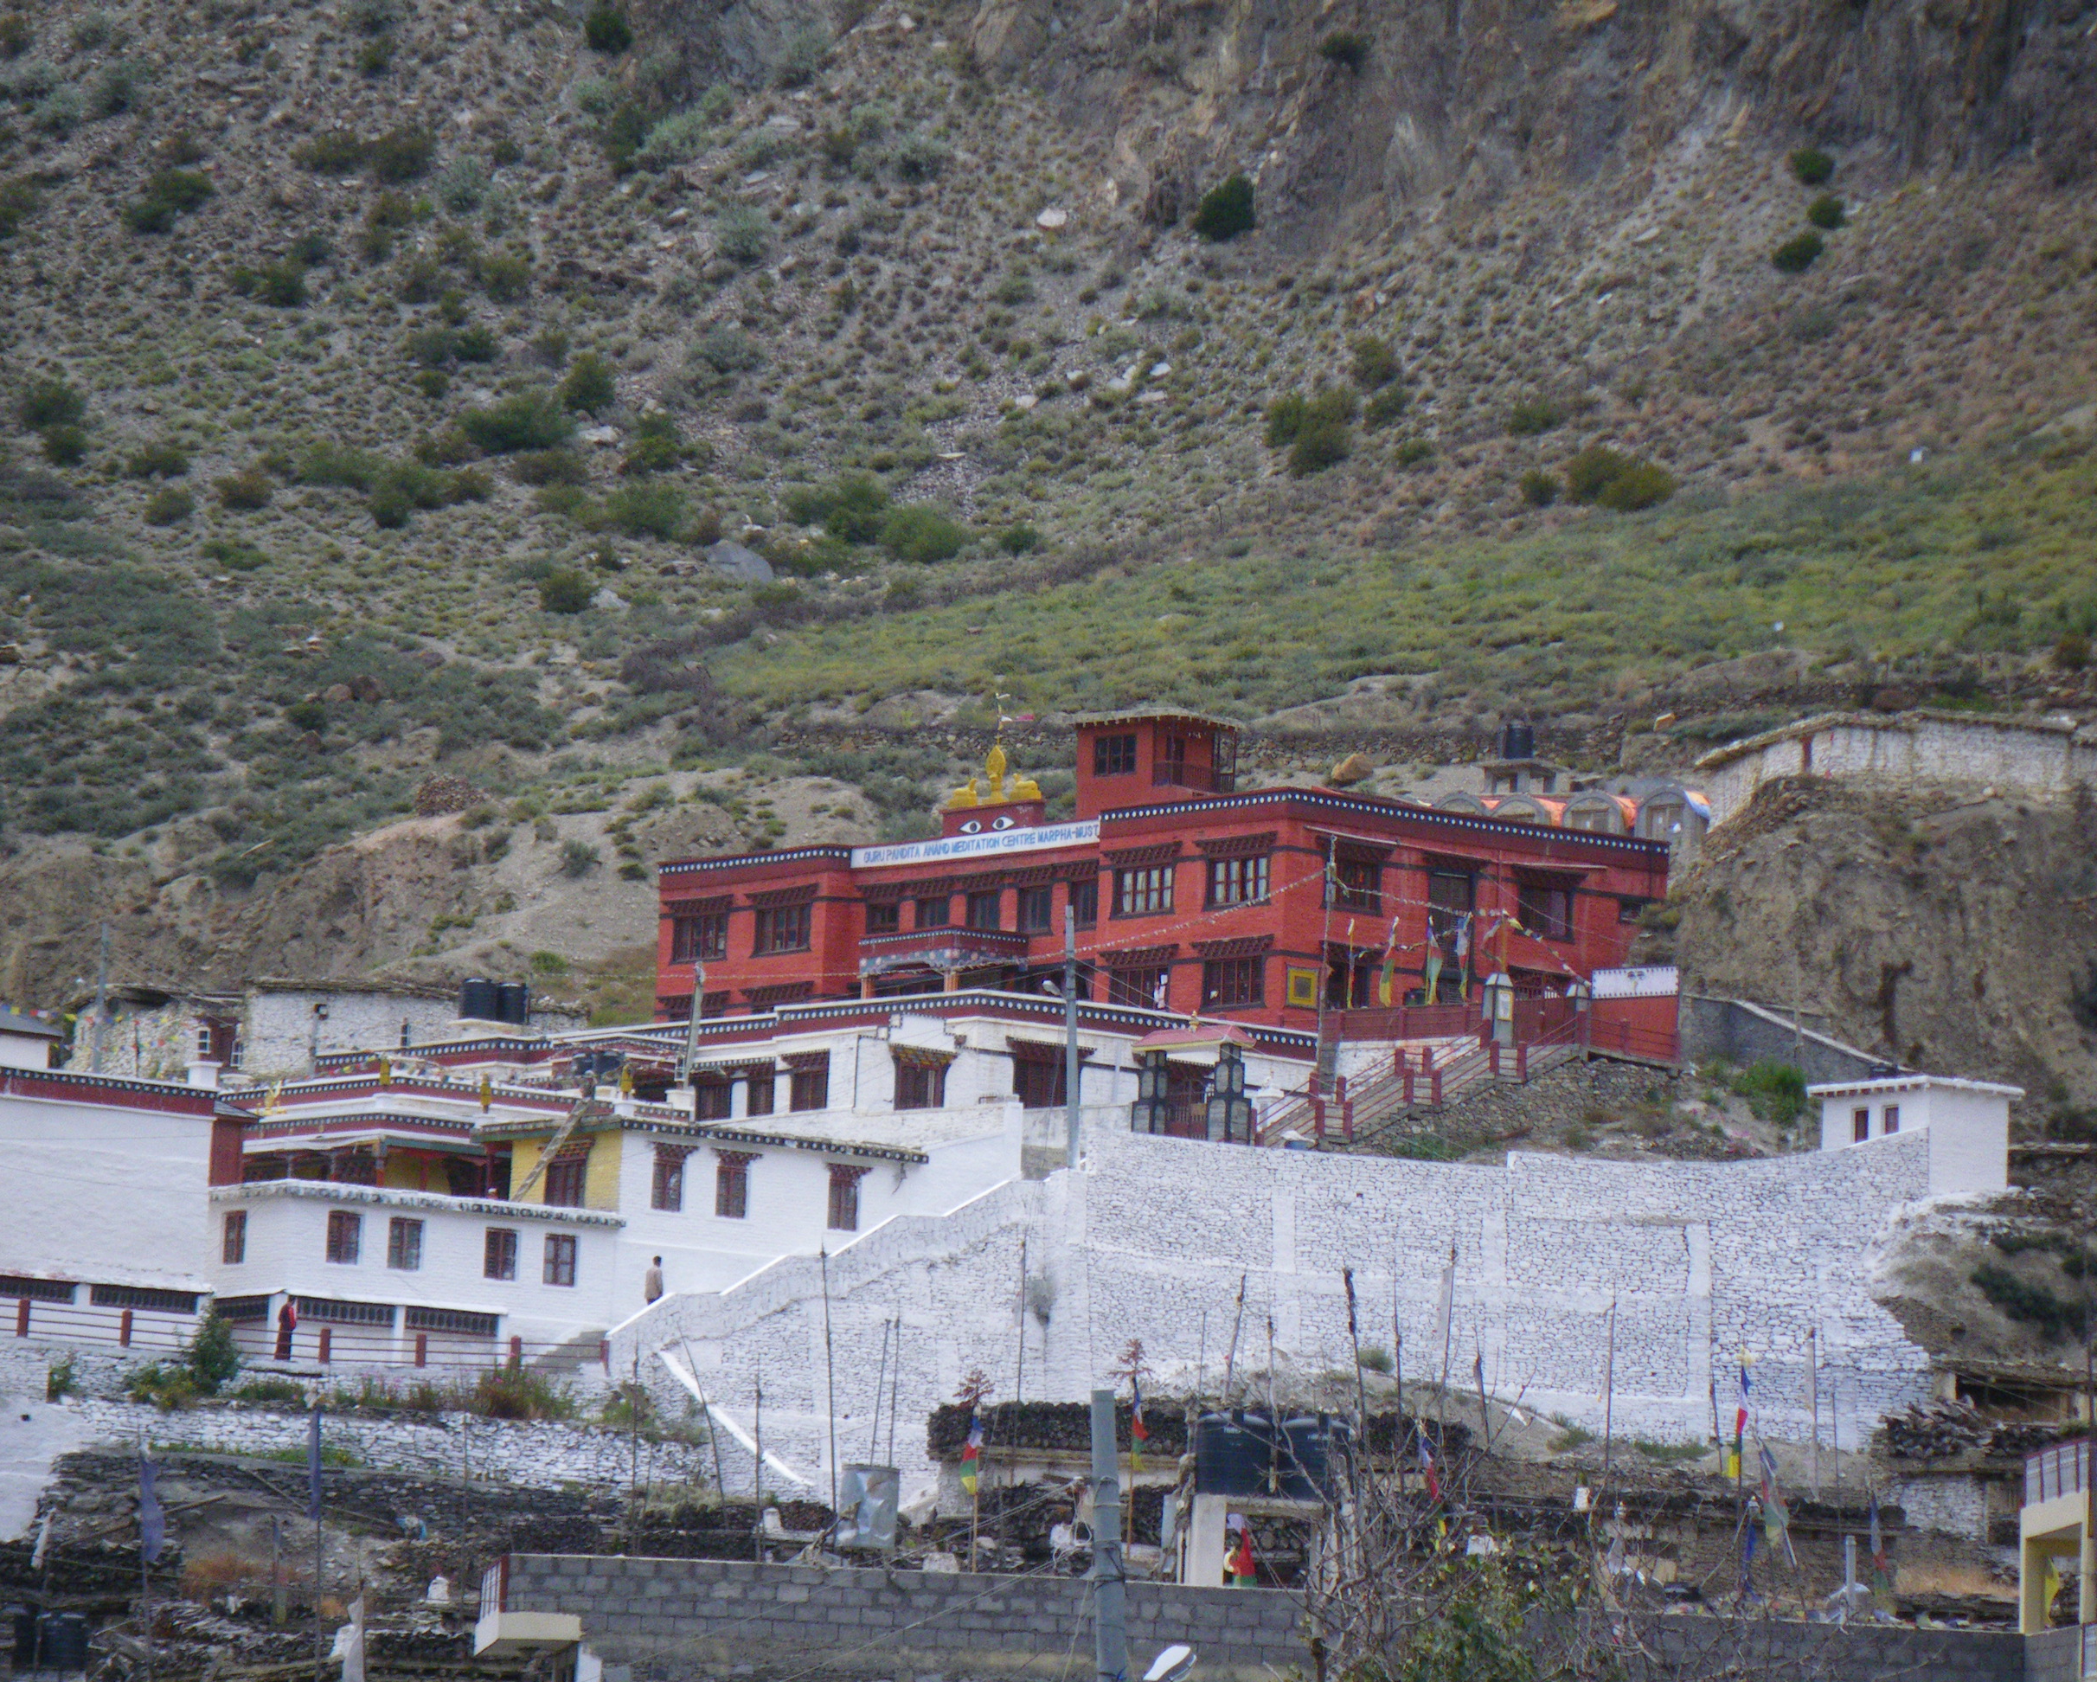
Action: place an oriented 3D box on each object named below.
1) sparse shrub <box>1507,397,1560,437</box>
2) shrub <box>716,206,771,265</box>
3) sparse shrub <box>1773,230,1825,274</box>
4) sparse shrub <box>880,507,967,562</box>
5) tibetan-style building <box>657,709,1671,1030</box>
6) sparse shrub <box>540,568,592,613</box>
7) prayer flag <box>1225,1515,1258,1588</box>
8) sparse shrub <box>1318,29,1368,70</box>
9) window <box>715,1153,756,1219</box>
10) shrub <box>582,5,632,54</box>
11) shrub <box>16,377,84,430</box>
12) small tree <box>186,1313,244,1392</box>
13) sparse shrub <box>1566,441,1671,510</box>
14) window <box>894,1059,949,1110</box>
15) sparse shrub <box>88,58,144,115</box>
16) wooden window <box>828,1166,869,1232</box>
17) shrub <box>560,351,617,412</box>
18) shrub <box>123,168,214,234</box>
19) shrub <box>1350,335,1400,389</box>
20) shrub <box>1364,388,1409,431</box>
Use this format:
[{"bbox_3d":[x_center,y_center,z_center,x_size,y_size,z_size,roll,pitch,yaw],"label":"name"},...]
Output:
[{"bbox_3d":[18.801,-16.455,352.000,2.040,1.410,1.836,2,-7,0],"label":"sparse shrub"},{"bbox_3d":[-12.503,-24.827,372.000,2.183,2.248,1.893,1,-7,0],"label":"shrub"},{"bbox_3d":[33.693,-26.521,408.000,2.293,1.740,2.010,1,-8,5],"label":"sparse shrub"},{"bbox_3d":[-5.041,-12.374,365.000,3.420,2.076,2.997,2,-8,-1],"label":"sparse shrub"},{"bbox_3d":[3.341,2.111,273.412,15.241,10.497,28.770,8,-9,-40],"label":"tibetan-style building"},{"bbox_3d":[-17.296,-8.978,325.000,1.883,1.427,1.695,2,-7,0],"label":"sparse shrub"},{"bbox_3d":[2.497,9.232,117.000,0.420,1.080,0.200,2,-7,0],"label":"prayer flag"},{"bbox_3d":[12.656,-34.014,390.000,2.141,1.663,1.857,1,-7,0],"label":"sparse shrub"},{"bbox_3d":[-7.847,8.639,227.584,0.300,1.570,1.135,-5,-10,43],"label":"window"},{"bbox_3d":[-18.925,-34.739,388.000,2.099,1.940,1.889,2,-7,0],"label":"shrub"},{"bbox_3d":[-39.308,-17.206,357.000,2.609,1.903,2.286,3,-8,-6],"label":"shrub"},{"bbox_3d":[-21.516,13.199,234.000,1.447,2.082,1.342,2,-8,-5],"label":"small tree"},{"bbox_3d":[21.822,-13.902,346.000,4.061,2.398,3.522,1,-7,0],"label":"sparse shrub"},{"bbox_3d":[-3.375,6.518,241.000,1.635,1.420,0.250,7,-9,-37],"label":"window"},{"bbox_3d":[-39.602,-32.016,385.000,2.380,2.200,2.142,2,-7,0],"label":"sparse shrub"},{"bbox_3d":[-5.684,10.127,257.000,0.250,1.839,1.330,-6,-10,44],"label":"wooden window"},{"bbox_3d":[-17.883,-17.815,352.000,2.244,2.210,2.019,2,-7,0],"label":"shrub"},{"bbox_3d":[-37.371,-27.182,385.000,3.751,2.600,3.287,3,-8,-6],"label":"shrub"},{"bbox_3d":[13.006,-19.090,362.000,1.987,1.994,1.724,1,-7,0],"label":"shrub"},{"bbox_3d":[14.316,-18.369,385.000,1.876,1.711,1.644,1,-8,2],"label":"shrub"}]

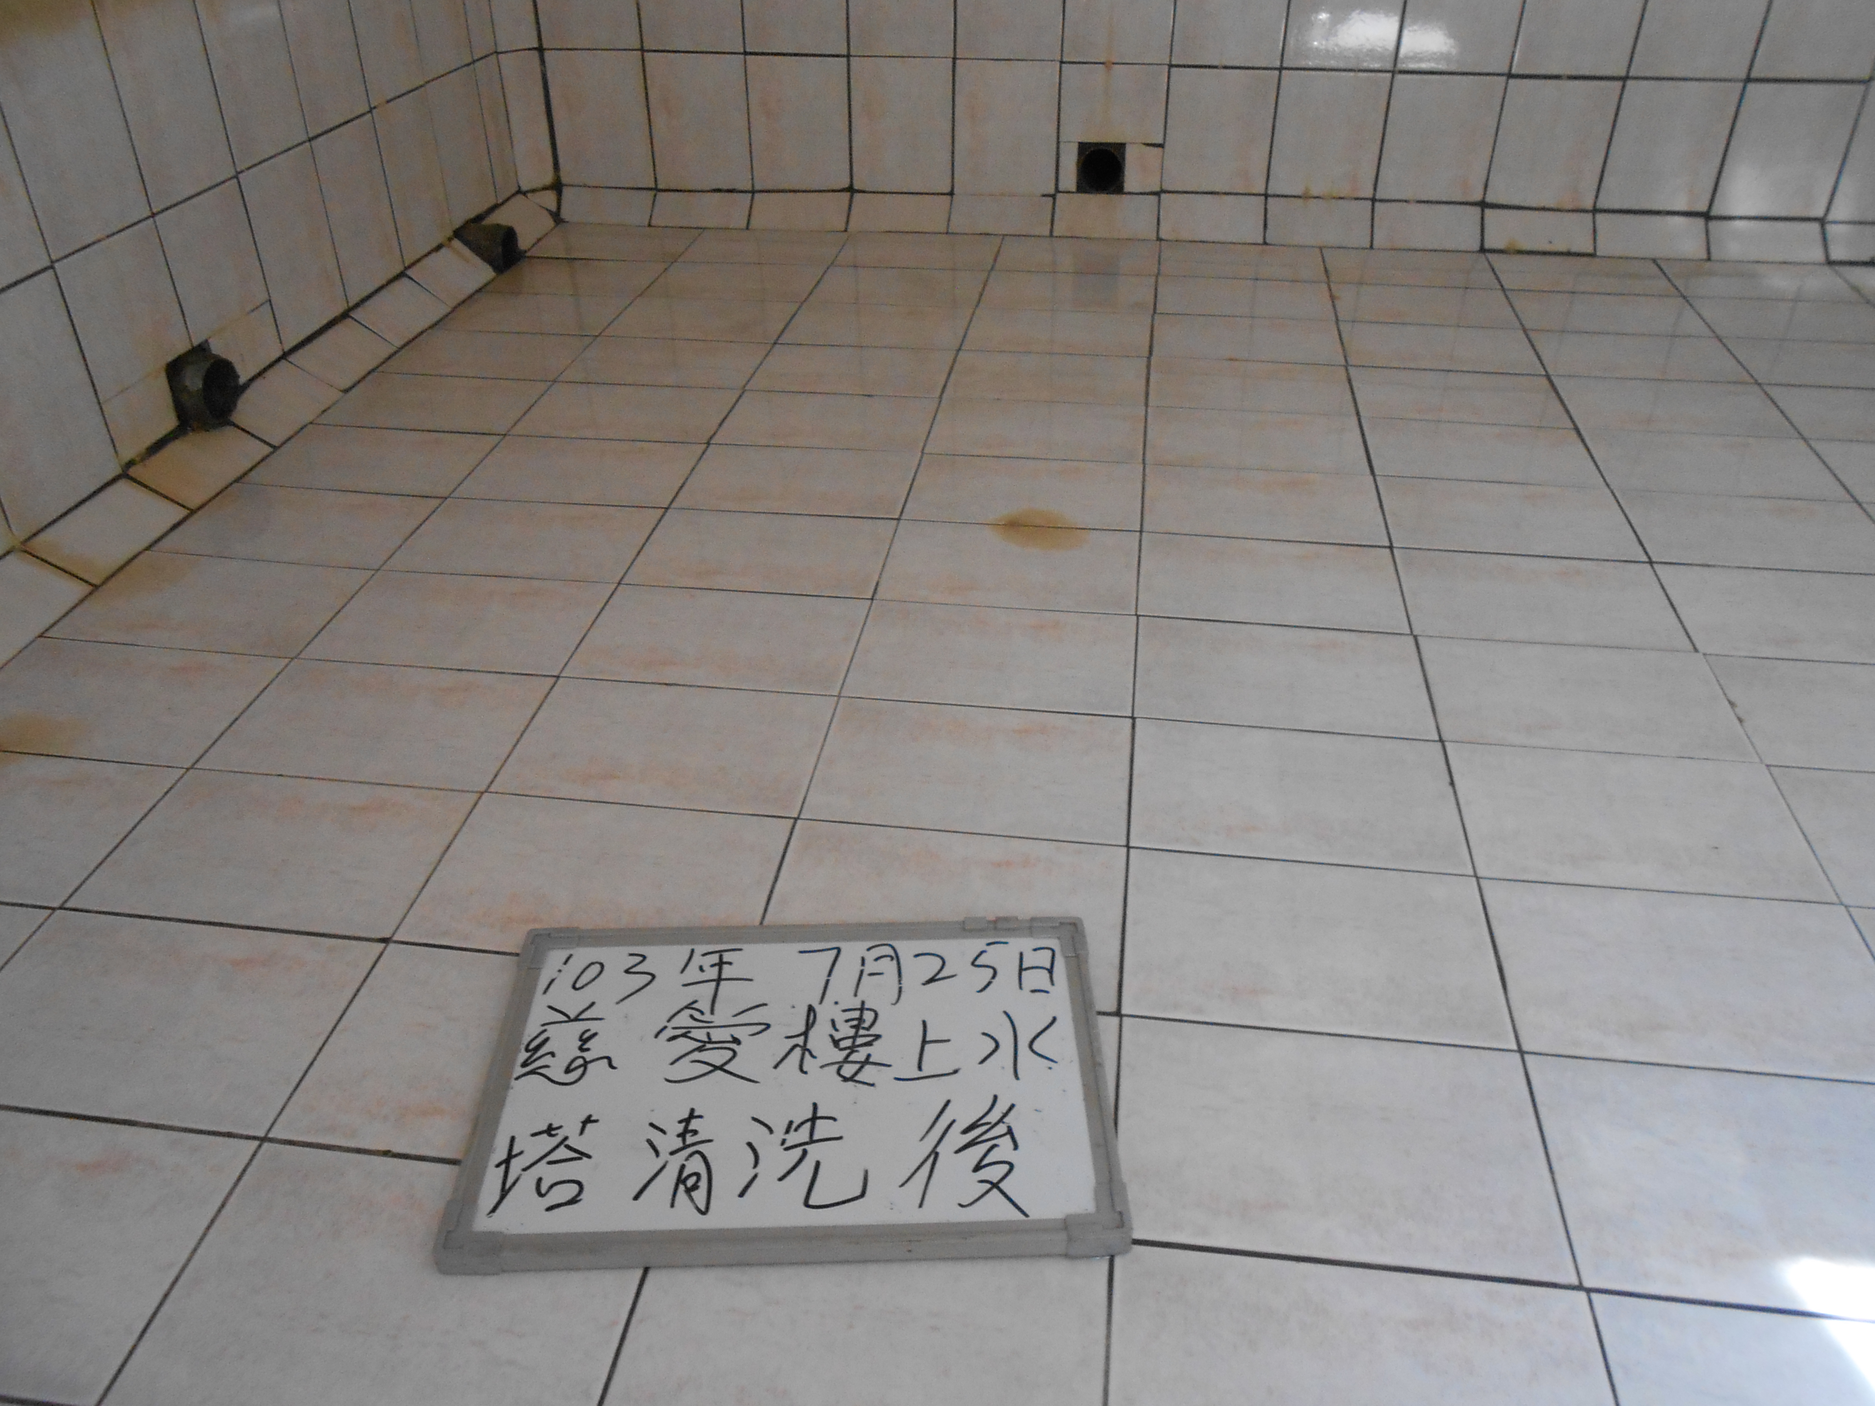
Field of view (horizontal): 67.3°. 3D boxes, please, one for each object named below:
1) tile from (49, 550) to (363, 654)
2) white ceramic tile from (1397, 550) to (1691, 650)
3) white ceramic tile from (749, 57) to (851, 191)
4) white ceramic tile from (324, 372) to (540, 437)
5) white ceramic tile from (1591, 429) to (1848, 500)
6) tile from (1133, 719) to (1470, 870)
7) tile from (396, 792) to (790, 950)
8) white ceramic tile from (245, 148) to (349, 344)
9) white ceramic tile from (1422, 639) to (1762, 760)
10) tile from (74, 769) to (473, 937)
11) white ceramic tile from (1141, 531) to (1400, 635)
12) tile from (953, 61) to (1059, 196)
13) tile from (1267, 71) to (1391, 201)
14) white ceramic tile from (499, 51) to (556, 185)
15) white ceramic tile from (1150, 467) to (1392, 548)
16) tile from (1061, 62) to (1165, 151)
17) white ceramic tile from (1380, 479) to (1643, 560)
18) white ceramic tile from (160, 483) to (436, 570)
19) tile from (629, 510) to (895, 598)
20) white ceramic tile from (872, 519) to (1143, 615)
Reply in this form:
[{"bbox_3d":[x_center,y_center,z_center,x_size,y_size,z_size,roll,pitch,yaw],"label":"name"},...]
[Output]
[{"bbox_3d":[-0.838,-0.113,1.639,0.300,0.010,0.198,4,35,7],"label":"tile"},{"bbox_3d":[0.684,-0.116,1.607,0.298,0.010,0.197,4,35,7],"label":"white ceramic tile"},{"bbox_3d":[-0.268,-1.132,2.755,0.200,0.250,0.010,4,35,6],"label":"white ceramic tile"},{"bbox_3d":[-0.746,-0.448,2.114,0.293,0.010,0.199,4,35,7],"label":"white ceramic tile"},{"bbox_3d":[1.042,-0.319,1.897,0.300,0.010,0.199,4,35,7],"label":"white ceramic tile"},{"bbox_3d":[0.335,0.088,1.333,0.300,0.010,0.198,4,35,7],"label":"tile"},{"bbox_3d":[-0.291,0.156,1.232,0.298,0.010,0.197,4,35,7],"label":"tile"},{"bbox_3d":[-0.958,-0.678,2.100,0.010,0.254,0.197,4,35,7],"label":"white ceramic tile"},{"bbox_3d":[0.663,-0.003,1.457,0.300,0.010,0.198,4,35,7],"label":"white ceramic tile"},{"bbox_3d":[-0.594,0.136,1.279,0.300,0.010,0.198,4,35,7],"label":"tile"},{"bbox_3d":[0.387,-0.139,1.644,0.298,0.010,0.197,4,35,7],"label":"white ceramic tile"},{"bbox_3d":[0.134,-1.105,2.714,0.200,0.244,0.010,4,35,6],"label":"tile"},{"bbox_3d":[0.732,-1.063,2.637,0.200,0.224,0.010,4,35,7],"label":"tile"},{"bbox_3d":[-0.801,-1.141,2.764,0.083,0.255,0.010,-14,37,-18],"label":"white ceramic tile"},{"bbox_3d":[0.418,-0.253,1.818,0.300,0.010,0.198,4,35,7],"label":"white ceramic tile"},{"bbox_3d":[0.336,-1.132,2.665,0.200,0.141,0.010,4,35,6],"label":"tile"},{"bbox_3d":[0.718,-0.230,1.782,0.300,0.010,0.198,4,35,7],"label":"white ceramic tile"},{"bbox_3d":[-0.810,-0.225,1.799,0.300,0.010,0.198,4,35,7],"label":"white ceramic tile"},{"bbox_3d":[-0.210,-0.180,1.721,0.300,0.010,0.199,4,35,7],"label":"tile"},{"bbox_3d":[0.089,-0.159,1.685,0.300,0.010,0.199,4,35,7],"label":"white ceramic tile"}]

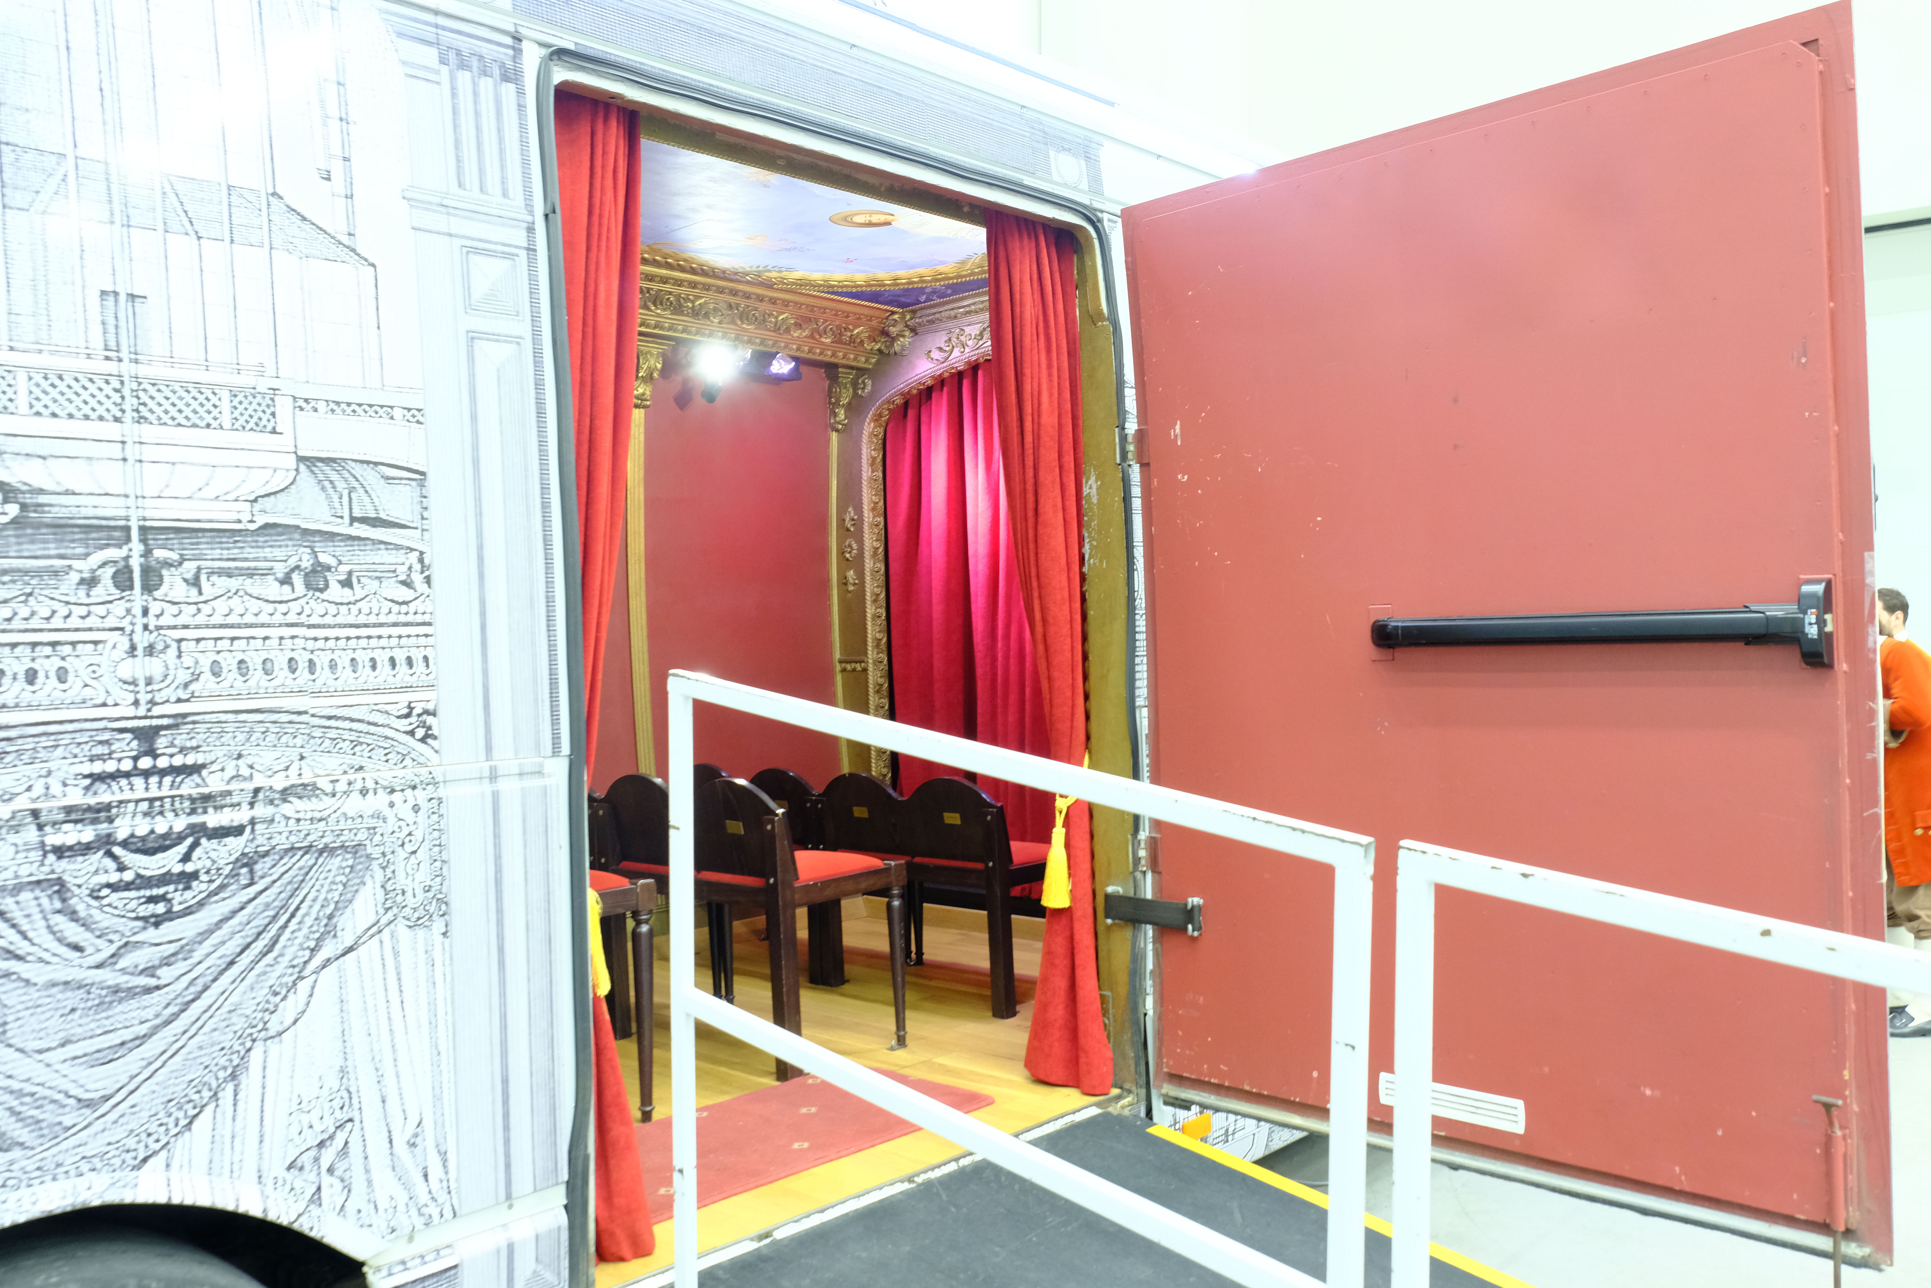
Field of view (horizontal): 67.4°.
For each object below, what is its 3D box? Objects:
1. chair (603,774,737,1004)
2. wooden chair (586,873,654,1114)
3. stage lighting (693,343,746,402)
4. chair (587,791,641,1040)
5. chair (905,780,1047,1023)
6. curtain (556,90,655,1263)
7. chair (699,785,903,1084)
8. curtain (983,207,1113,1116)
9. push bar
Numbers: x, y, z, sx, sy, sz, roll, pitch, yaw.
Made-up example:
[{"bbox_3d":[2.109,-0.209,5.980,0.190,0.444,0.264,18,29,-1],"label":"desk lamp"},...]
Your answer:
[{"bbox_3d":[-0.688,0.701,4.008,0.458,0.718,0.369,-2,0,-45],"label":"chair"},{"bbox_3d":[-0.973,0.680,3.210,0.452,0.775,0.369,-2,0,-45],"label":"wooden chair"},{"bbox_3d":[-0.902,-0.983,5.276,0.166,0.208,0.177,-2,0,-45],"label":"stage lighting"},{"bbox_3d":[-0.954,0.708,4.278,0.458,0.718,0.369,-2,0,-45],"label":"chair"},{"bbox_3d":[0.075,0.708,4.241,0.437,0.663,0.369,-2,0,-45],"label":"chair"},{"bbox_3d":[-0.689,0.071,2.502,0.281,1.976,0.208,-2,0,-45],"label":"curtain"},{"bbox_3d":[-0.429,0.694,3.745,0.458,0.718,0.369,-2,0,-45],"label":"chair"},{"bbox_3d":[0.155,0.044,3.341,0.291,1.986,0.218,-2,0,-45],"label":"curtain"},{"bbox_3d":[1.112,-0.027,2.627,0.785,0.149,0.078,-2,0,44],"label":"push bar"}]

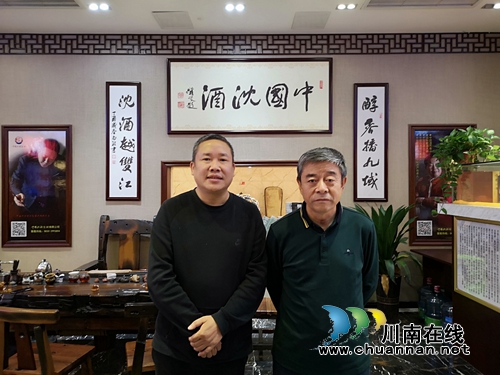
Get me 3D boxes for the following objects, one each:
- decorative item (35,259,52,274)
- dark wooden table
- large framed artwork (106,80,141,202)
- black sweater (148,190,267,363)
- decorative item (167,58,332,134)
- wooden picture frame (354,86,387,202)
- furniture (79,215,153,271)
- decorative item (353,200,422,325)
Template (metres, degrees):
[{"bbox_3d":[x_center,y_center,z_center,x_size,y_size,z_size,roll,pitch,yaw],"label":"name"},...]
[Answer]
[{"bbox_3d":[-1.822,0.699,3.450,0.150,0.150,0.140,0,0,0],"label":"decorative item"},{"bbox_3d":[-0.850,1.155,3.220,2.050,0.750,0.850,0,0,0],"label":"dark wooden table"},{"bbox_3d":[-1.563,-0.567,4.830,0.430,1.475,0.040,0,0,0],"label":"large framed artwork"},{"bbox_3d":[-0.177,0.363,1.630,0.500,0.720,0.300,0,0,-3],"label":"black sweater"},{"bbox_3d":[0.003,-1.128,4.830,2.050,0.945,0.050,0,0,0],"label":"decorative item"},{"bbox_3d":[1.505,-0.556,4.830,0.430,1.465,0.040,0,0,0],"label":"wooden picture frame"},{"bbox_3d":[-1.300,0.920,3.980,0.680,1.220,0.620,0,0,0],"label":"furniture"},{"bbox_3d":[1.590,0.850,4.450,0.760,1.360,0.720,0,0,0],"label":"decorative item"}]

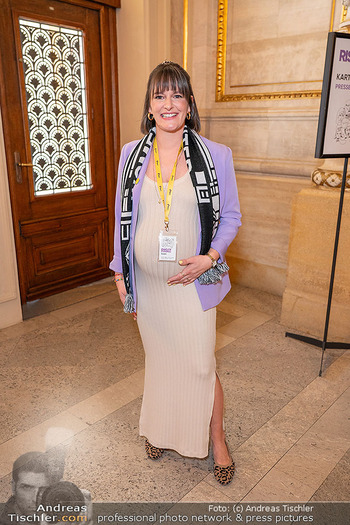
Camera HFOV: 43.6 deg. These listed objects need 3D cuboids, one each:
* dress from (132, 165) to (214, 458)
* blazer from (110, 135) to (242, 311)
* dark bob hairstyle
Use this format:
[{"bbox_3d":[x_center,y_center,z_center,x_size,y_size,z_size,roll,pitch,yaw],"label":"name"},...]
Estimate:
[{"bbox_3d":[-0.001,0.204,1.824,0.370,1.240,0.340,7,19,20],"label":"dress"},{"bbox_3d":[0.006,-0.156,1.719,0.520,0.650,0.320,7,19,19],"label":"blazer"},{"bbox_3d":[-0.014,-0.597,1.594,0.220,0.250,0.240,2,18,6],"label":"dark bob hairstyle"}]

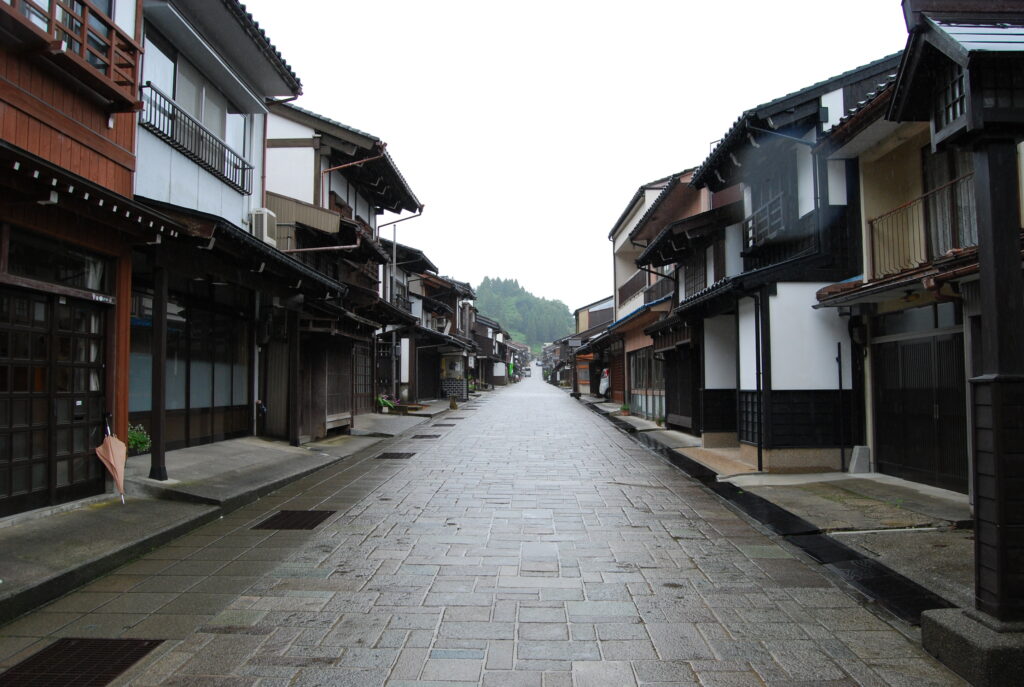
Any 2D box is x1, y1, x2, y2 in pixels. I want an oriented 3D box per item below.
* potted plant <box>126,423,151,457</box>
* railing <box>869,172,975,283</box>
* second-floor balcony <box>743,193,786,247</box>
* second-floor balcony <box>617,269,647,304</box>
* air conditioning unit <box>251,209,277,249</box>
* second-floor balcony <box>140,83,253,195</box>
[{"bbox_3d":[-4.825,1.242,9.900,0.380,0.460,0.400,0,-3,0],"label":"potted plant"},{"bbox_3d":[4.884,-1.340,9.006,0.130,0.770,2.750,0,-3,1],"label":"railing"},{"bbox_3d":[4.482,-2.051,13.384,0.260,0.580,2.200,0,-3,1],"label":"second-floor balcony"},{"bbox_3d":[4.649,-2.164,29.883,0.100,0.780,6.600,0,-3,0],"label":"second-floor balcony"},{"bbox_3d":[-4.041,-1.849,12.585,0.260,0.570,0.600,0,-3,0],"label":"air conditioning unit"},{"bbox_3d":[-4.016,-2.534,10.036,0.160,0.430,3.300,0,-3,0],"label":"second-floor balcony"}]

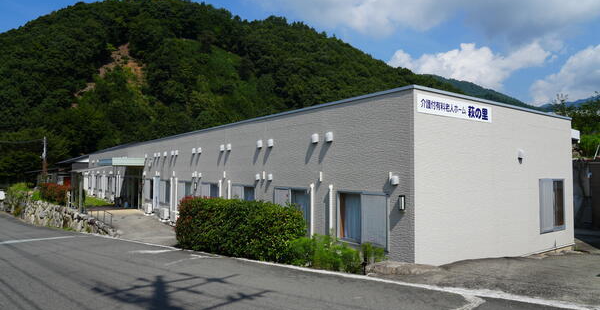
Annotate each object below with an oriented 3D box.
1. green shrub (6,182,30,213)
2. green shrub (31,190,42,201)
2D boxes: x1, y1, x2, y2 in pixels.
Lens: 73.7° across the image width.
[{"bbox_3d":[-24.631,3.719,35.000,1.900,2.700,1.900,2,-3,-36],"label":"green shrub"},{"bbox_3d":[-21.870,3.361,33.200,0.950,1.000,0.950,2,-3,-36],"label":"green shrub"}]

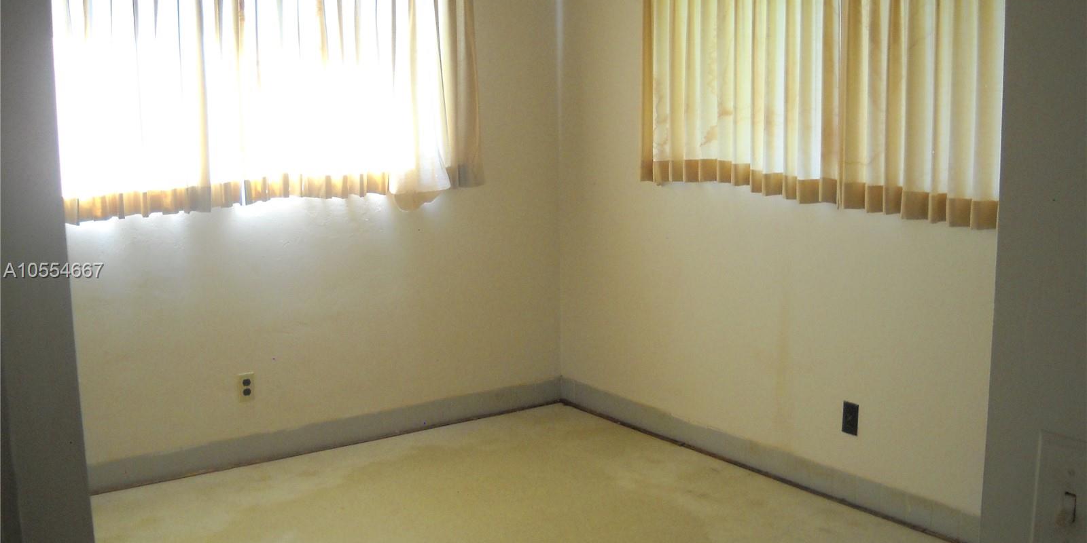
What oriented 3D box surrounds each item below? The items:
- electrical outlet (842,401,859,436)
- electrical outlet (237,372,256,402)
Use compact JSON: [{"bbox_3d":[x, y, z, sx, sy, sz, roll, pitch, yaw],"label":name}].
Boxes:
[{"bbox_3d":[1.099,0.529,4.281,0.012,0.115,0.070,-8,12,-35],"label":"electrical outlet"},{"bbox_3d":[-1.196,0.469,4.817,0.070,0.115,0.012,-8,12,-35],"label":"electrical outlet"}]

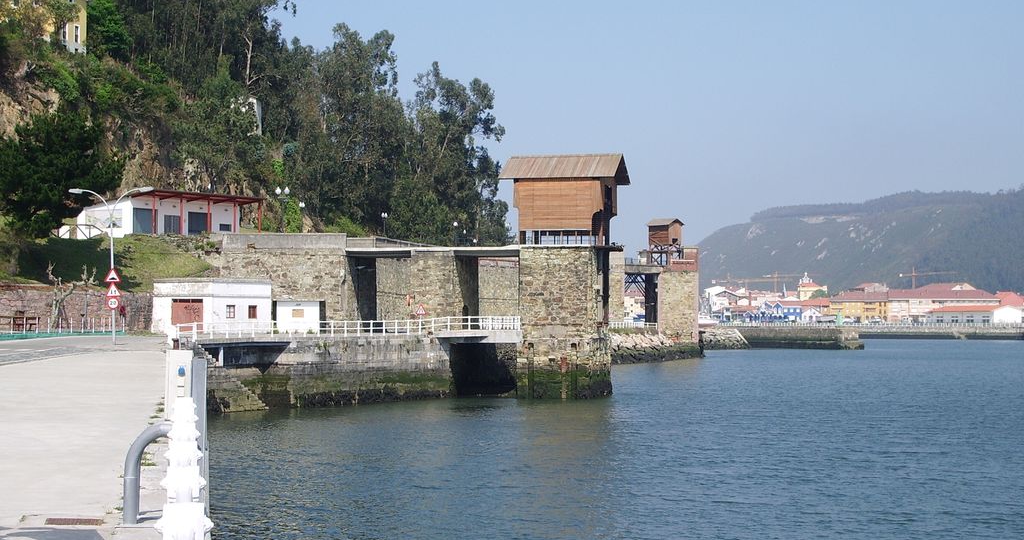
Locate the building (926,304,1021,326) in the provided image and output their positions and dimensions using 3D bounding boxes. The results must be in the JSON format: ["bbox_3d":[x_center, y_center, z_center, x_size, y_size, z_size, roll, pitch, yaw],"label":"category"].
[{"bbox_3d":[142.612,14.146,570.825,28.500,6.490,12.000,0,-1,6],"label":"building"}]

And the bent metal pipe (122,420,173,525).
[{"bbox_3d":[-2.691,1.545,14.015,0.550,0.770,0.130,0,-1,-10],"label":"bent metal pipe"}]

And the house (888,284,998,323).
[{"bbox_3d":[139.767,11.058,597.907,35.000,13.650,16.000,0,-1,6],"label":"house"}]

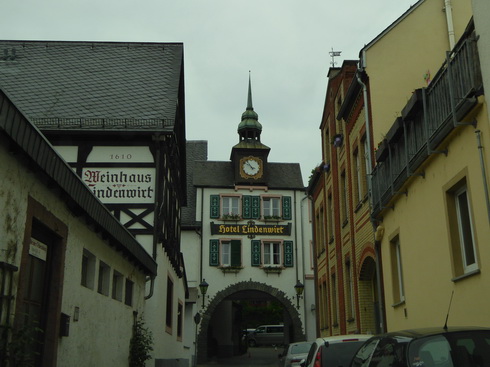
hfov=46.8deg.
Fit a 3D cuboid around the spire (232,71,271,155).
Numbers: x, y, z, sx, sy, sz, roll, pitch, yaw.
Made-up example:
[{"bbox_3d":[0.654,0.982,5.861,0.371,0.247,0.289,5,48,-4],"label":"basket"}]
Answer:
[{"bbox_3d":[0.326,-4.280,34.349,2.200,5.600,2.150,1,-16,-5],"label":"spire"}]

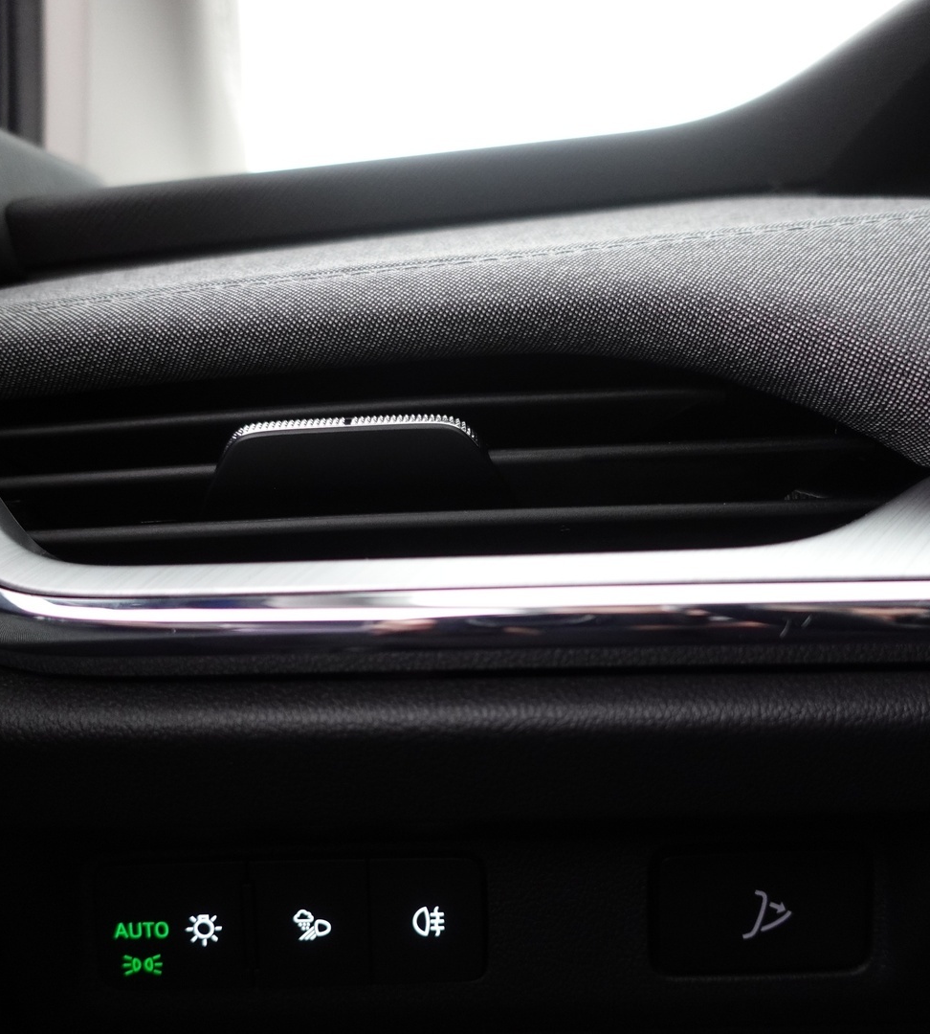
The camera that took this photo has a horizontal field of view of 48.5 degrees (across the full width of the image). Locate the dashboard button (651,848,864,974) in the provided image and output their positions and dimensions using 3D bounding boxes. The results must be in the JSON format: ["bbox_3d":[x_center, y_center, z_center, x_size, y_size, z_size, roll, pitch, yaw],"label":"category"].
[{"bbox_3d":[0.060,0.081,0.213,0.042,0.024,0.009,-2,6,1],"label":"dashboard button"}]

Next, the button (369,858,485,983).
[{"bbox_3d":[-0.008,0.083,0.214,0.023,0.024,0.009,-2,6,1],"label":"button"}]

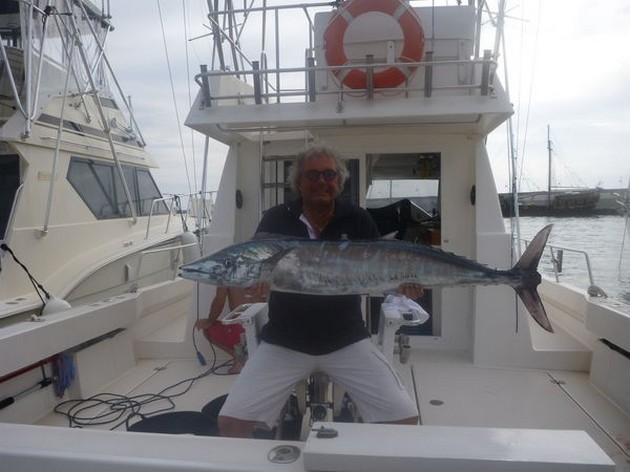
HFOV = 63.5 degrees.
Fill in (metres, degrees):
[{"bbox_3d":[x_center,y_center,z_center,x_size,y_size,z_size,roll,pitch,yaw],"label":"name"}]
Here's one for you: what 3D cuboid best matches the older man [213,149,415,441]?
[{"bbox_3d":[0.020,0.460,2.100,0.800,1.670,0.540,-1,3,2],"label":"older man"}]

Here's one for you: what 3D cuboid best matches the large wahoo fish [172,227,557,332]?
[{"bbox_3d":[0.190,0.155,1.850,1.360,0.380,0.170,0,3,0],"label":"large wahoo fish"}]

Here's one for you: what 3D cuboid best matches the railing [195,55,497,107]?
[{"bbox_3d":[0.175,-1.130,3.720,2.170,0.320,0.150,-1,4,8],"label":"railing"}]

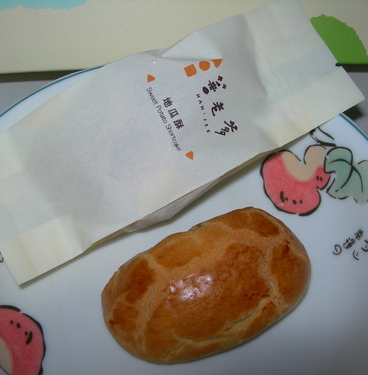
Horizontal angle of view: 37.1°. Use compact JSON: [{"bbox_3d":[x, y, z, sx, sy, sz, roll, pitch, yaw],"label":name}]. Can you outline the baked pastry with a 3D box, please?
[{"bbox_3d":[0.011,0.037,0.221,0.089,0.030,0.052,-22,59,-16],"label":"baked pastry"}]

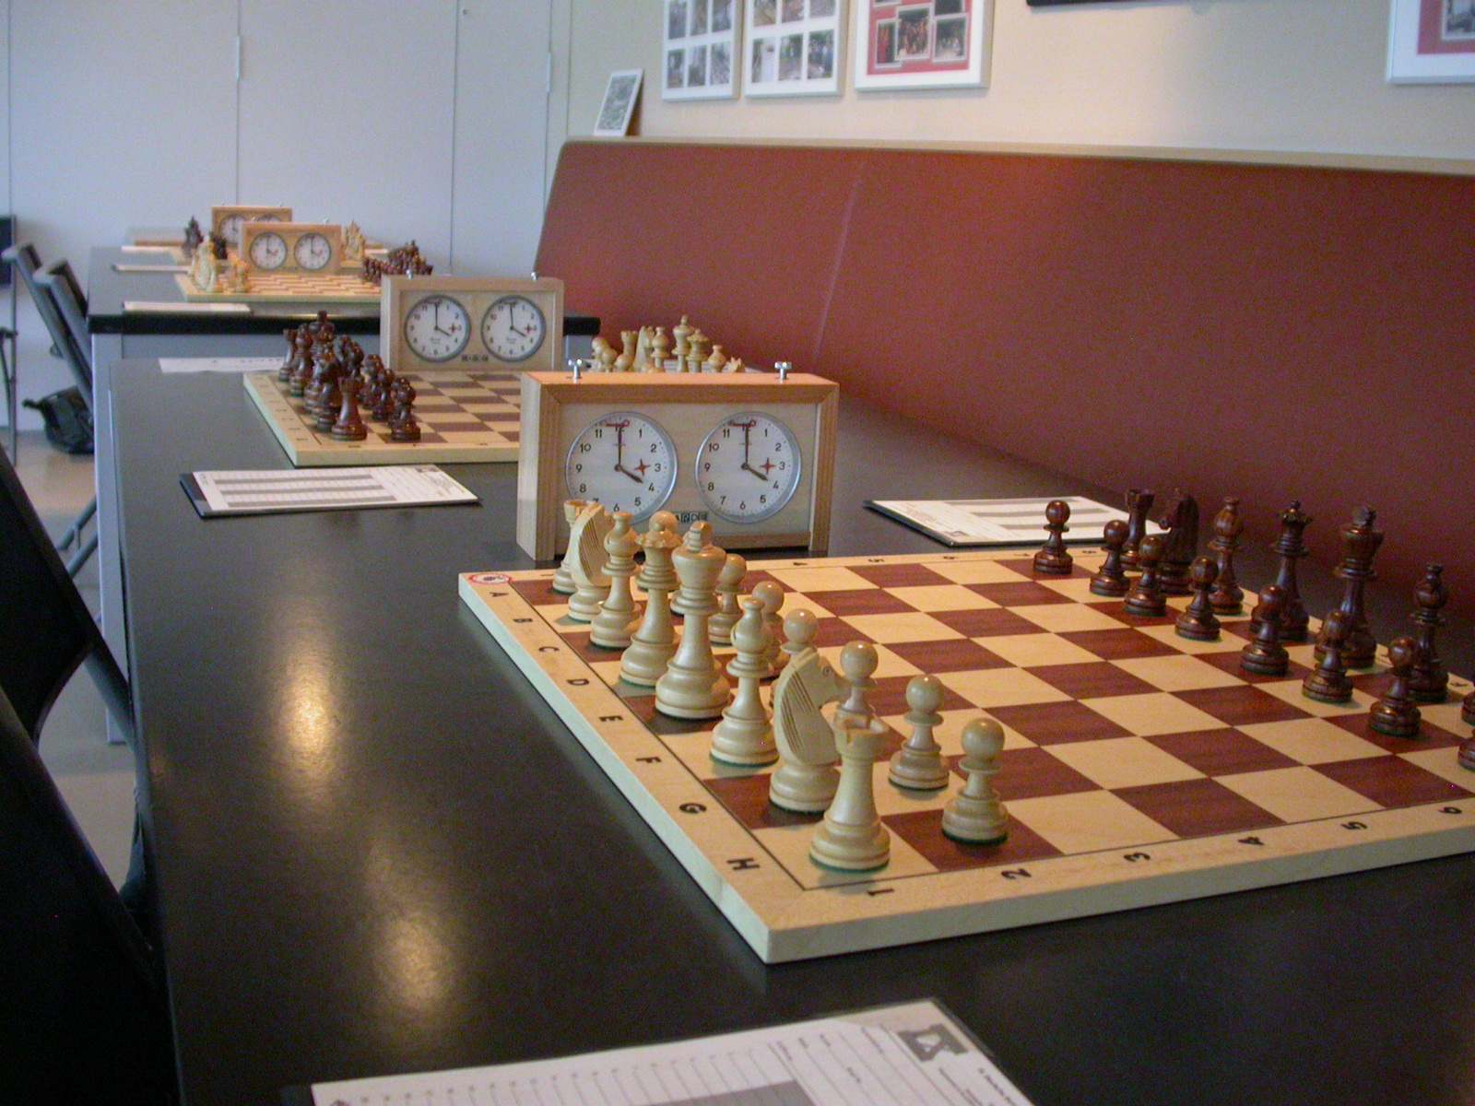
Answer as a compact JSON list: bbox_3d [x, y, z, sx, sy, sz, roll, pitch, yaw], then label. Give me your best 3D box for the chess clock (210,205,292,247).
[{"bbox_3d":[-1.345,-0.893,4.489,0.222,0.125,0.057,-2,14,-21],"label":"chess clock"}]

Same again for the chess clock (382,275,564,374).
[{"bbox_3d":[-0.337,-0.288,2.068,0.222,0.125,0.057,-2,15,-22],"label":"chess clock"}]

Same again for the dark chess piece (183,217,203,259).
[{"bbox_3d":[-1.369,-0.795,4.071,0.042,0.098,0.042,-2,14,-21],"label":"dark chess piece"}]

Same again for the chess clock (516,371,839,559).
[{"bbox_3d":[-0.043,-0.065,1.191,0.222,0.125,0.057,-2,14,-21],"label":"chess clock"}]

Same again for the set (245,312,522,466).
[{"bbox_3d":[-0.244,-0.202,1.753,0.522,0.110,0.522,-2,15,-22],"label":"set"}]

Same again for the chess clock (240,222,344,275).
[{"bbox_3d":[-1.002,-0.673,3.631,0.222,0.125,0.057,-4,15,-26],"label":"chess clock"}]

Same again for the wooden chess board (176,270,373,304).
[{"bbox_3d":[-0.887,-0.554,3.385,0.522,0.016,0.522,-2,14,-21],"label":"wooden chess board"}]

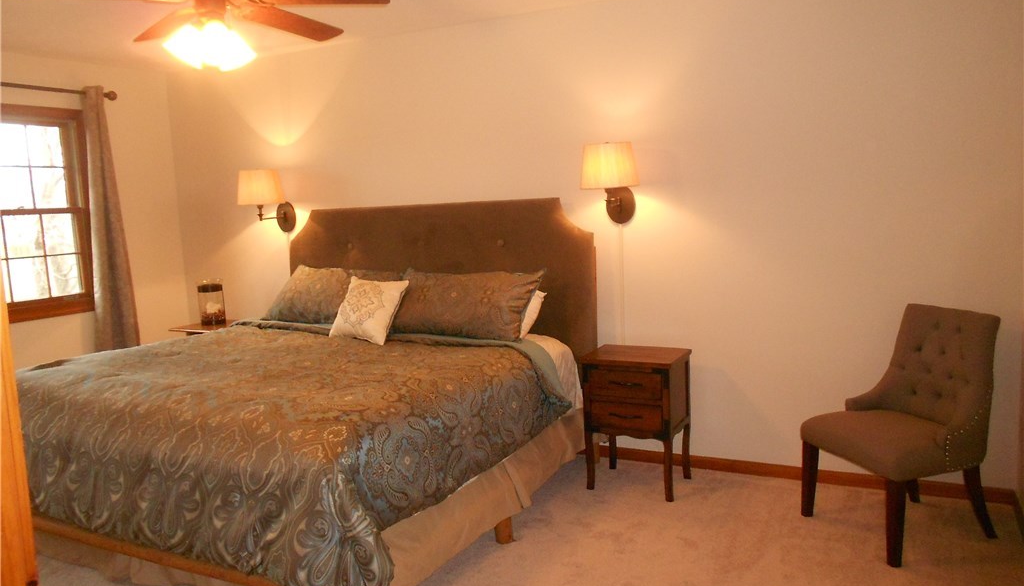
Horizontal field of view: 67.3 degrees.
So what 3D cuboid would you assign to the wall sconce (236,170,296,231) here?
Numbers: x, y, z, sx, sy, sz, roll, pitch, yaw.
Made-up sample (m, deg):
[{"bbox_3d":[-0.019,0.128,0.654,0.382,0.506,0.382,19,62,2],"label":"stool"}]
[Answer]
[{"bbox_3d":[-1.626,-0.600,5.046,0.300,0.411,0.315,2,8,28],"label":"wall sconce"}]

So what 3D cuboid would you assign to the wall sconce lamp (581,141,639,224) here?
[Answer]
[{"bbox_3d":[0.503,-0.552,3.915,0.300,0.413,0.315,2,8,28],"label":"wall sconce lamp"}]

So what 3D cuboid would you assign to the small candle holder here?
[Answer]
[{"bbox_3d":[-2.061,0.068,5.294,0.157,0.305,0.157,2,8,28],"label":"small candle holder"}]

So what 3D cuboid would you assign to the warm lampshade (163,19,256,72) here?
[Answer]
[{"bbox_3d":[-1.082,-0.918,2.769,0.310,0.190,0.310,2,8,28],"label":"warm lampshade"}]

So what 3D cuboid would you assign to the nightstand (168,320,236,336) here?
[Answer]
[{"bbox_3d":[-1.950,0.553,5.248,0.520,0.654,0.455,2,8,28],"label":"nightstand"}]

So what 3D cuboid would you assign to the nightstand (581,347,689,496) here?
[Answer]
[{"bbox_3d":[0.631,0.625,3.835,0.450,0.654,0.370,2,8,28],"label":"nightstand"}]

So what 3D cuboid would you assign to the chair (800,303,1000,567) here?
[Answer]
[{"bbox_3d":[1.610,0.542,3.179,0.610,0.904,0.560,-4,7,-17],"label":"chair"}]

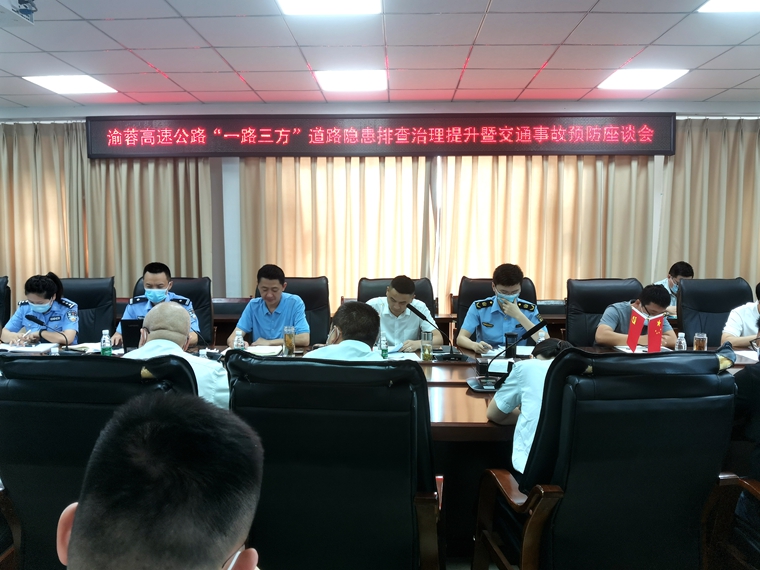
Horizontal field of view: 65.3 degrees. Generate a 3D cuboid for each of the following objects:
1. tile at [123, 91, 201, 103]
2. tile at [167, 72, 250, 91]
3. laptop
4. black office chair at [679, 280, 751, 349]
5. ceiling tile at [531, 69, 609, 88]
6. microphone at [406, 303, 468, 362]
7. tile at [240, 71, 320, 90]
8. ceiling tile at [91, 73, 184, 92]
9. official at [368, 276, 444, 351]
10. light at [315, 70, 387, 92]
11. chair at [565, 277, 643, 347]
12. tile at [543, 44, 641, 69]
[{"bbox_3d":[-2.034,-1.770,5.601,0.600,0.020,0.498,0,5,2],"label":"tile"},{"bbox_3d":[-1.442,-1.724,5.007,0.600,0.018,0.600,0,5,2],"label":"tile"},{"bbox_3d":[-1.385,0.304,3.680,0.330,0.220,0.290,0,4,2],"label":"laptop"},{"bbox_3d":[2.447,0.527,4.069,0.670,1.103,0.700,0,5,2],"label":"black office chair"},{"bbox_3d":[1.585,-1.723,4.945,0.600,0.020,0.600,0,5,2],"label":"ceiling tile"},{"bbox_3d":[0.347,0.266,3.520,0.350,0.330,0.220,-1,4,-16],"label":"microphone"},{"bbox_3d":[-0.835,-1.729,5.018,0.600,0.020,0.600,0,5,2],"label":"tile"},{"bbox_3d":[-2.044,-1.727,5.054,0.600,0.020,0.600,0,5,2],"label":"ceiling tile"},{"bbox_3d":[0.155,0.518,3.800,0.500,1.165,0.750,0,5,2],"label":"official"},{"bbox_3d":[-0.232,-1.724,4.949,0.600,0.040,0.600,0,4,2],"label":"light"},{"bbox_3d":[1.620,0.533,4.055,0.640,1.150,0.720,0,5,2],"label":"chair"},{"bbox_3d":[1.539,-1.663,4.315,0.600,0.018,0.600,0,5,2],"label":"tile"}]

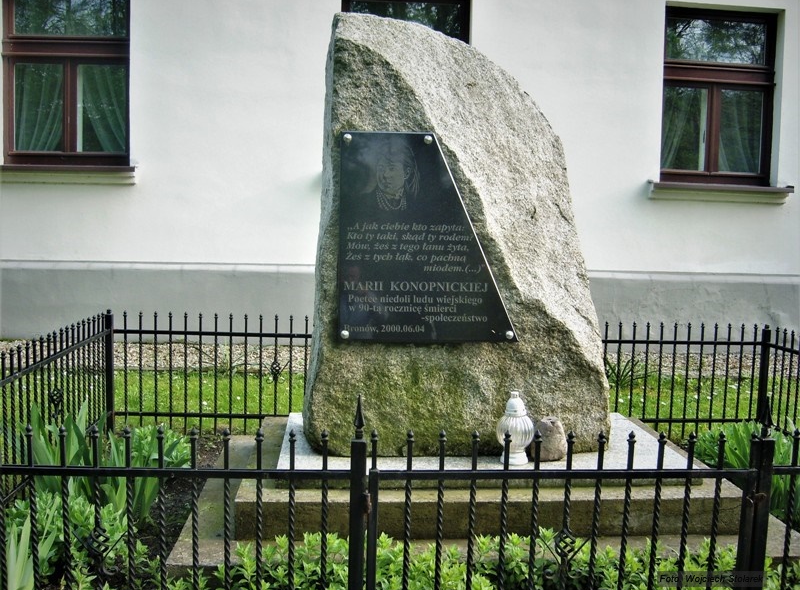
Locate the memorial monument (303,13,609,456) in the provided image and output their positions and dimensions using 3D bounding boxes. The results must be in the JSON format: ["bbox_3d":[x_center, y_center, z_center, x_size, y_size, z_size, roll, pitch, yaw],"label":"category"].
[{"bbox_3d":[0.294,-0.306,3.992,1.516,2.073,0.635,1,6,-5],"label":"memorial monument"}]

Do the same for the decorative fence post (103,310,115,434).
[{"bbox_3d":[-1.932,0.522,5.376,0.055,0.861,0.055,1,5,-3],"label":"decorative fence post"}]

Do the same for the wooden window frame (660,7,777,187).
[{"bbox_3d":[3.410,-2.133,8.715,1.340,1.900,0.130,1,6,-5],"label":"wooden window frame"}]

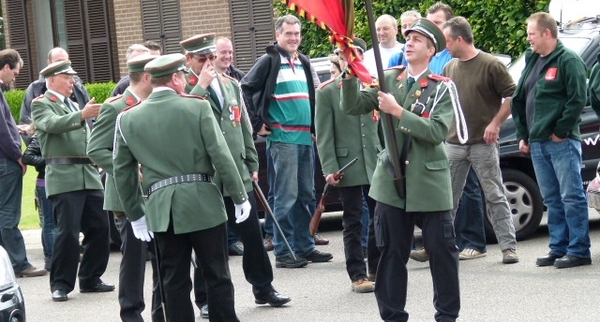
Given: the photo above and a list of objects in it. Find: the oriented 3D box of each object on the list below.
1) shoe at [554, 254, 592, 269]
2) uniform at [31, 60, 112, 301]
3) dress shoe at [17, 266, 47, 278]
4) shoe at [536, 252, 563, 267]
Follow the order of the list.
[{"bbox_3d":[1.916,0.681,15.820,0.285,0.110,0.110,-7,5,-22],"label":"shoe"},{"bbox_3d":[-1.660,0.143,16.550,0.550,1.750,0.540,0,6,45],"label":"uniform"},{"bbox_3d":[-2.174,0.870,18.135,0.290,0.110,0.110,-5,4,0],"label":"dress shoe"},{"bbox_3d":[1.815,0.678,16.173,0.300,0.110,0.110,-8,5,-32],"label":"shoe"}]

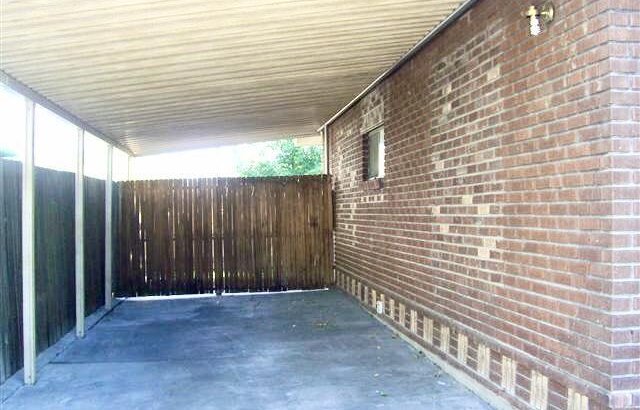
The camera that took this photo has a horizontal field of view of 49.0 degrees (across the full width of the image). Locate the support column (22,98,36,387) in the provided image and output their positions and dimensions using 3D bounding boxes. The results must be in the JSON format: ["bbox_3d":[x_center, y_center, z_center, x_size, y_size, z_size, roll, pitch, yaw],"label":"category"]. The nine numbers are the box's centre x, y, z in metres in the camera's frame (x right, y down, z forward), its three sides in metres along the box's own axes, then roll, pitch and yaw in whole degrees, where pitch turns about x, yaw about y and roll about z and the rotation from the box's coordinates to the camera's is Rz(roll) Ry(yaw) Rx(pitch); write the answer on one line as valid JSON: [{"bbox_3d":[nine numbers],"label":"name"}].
[{"bbox_3d":[-2.183,0.274,5.277,0.075,2.163,0.075,-1,-1,-8],"label":"support column"}]

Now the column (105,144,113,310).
[{"bbox_3d":[-2.705,0.282,9.000,0.075,2.114,0.075,-1,-1,-8],"label":"column"}]

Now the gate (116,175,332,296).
[{"bbox_3d":[-1.411,0.468,10.628,3.208,1.747,0.090,-1,-1,-8],"label":"gate"}]

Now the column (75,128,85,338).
[{"bbox_3d":[-2.448,0.286,7.168,0.075,2.132,0.075,-1,-1,-8],"label":"column"}]

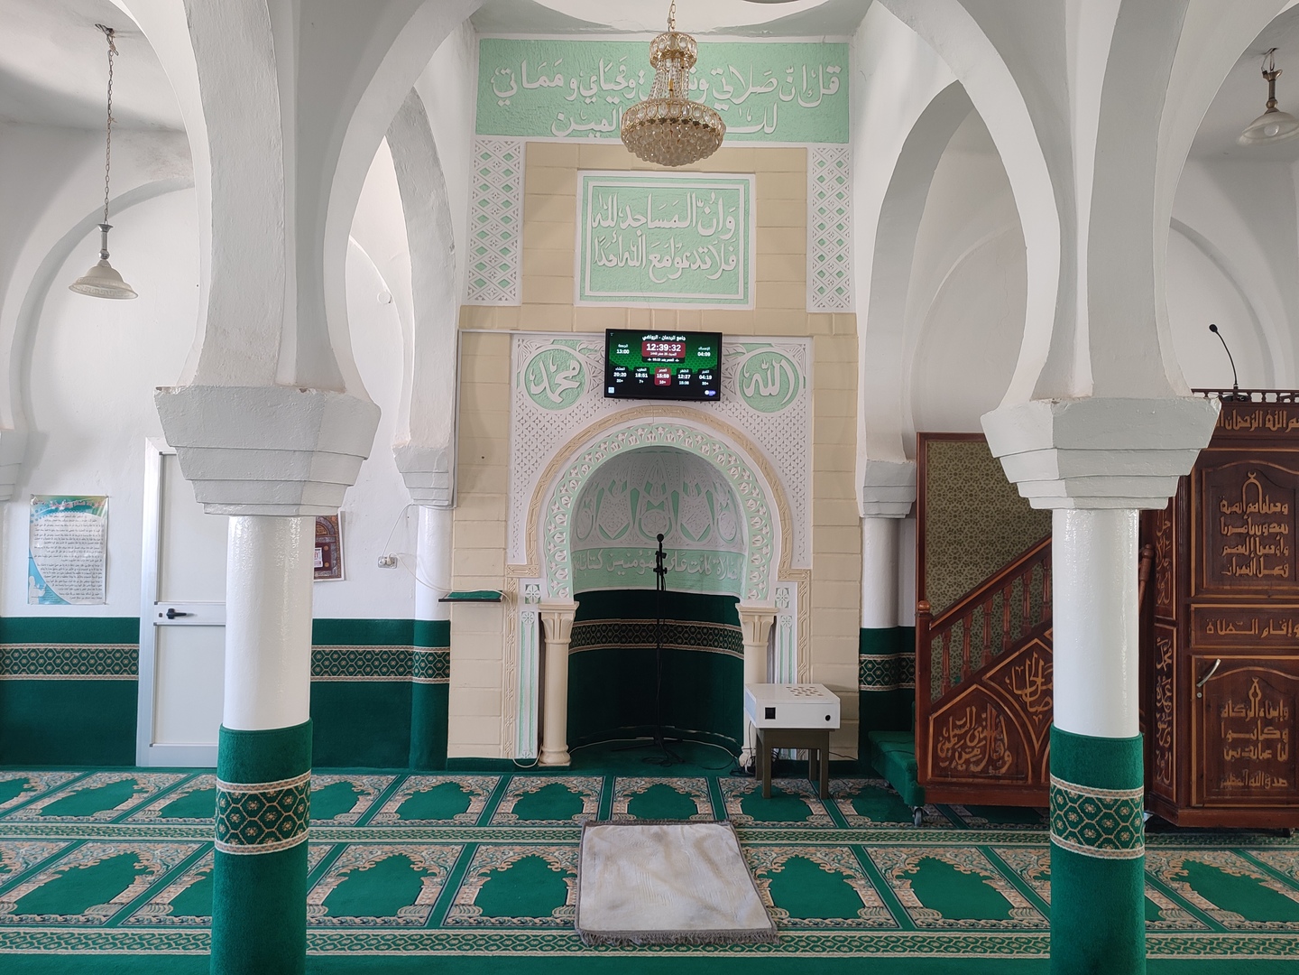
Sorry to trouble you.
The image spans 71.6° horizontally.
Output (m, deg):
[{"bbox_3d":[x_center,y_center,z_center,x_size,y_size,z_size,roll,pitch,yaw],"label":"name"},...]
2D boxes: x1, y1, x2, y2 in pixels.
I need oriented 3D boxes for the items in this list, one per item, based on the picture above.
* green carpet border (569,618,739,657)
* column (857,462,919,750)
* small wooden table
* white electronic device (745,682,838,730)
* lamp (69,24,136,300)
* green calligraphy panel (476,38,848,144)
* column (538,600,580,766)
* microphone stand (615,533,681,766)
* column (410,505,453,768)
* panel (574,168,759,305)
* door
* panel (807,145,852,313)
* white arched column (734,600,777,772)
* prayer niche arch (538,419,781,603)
[{"bbox_3d":[0.049,1.069,6.307,1.210,0.225,0.520,1,-1,-1],"label":"green carpet border"},{"bbox_3d":[1.508,0.832,5.699,0.380,2.010,0.270,1,-1,-1],"label":"column"},{"bbox_3d":[0.857,1.602,5.418,0.410,0.404,0.420,1,-2,-1],"label":"small wooden table"},{"bbox_3d":[0.835,1.286,5.315,0.479,0.166,0.424,1,-1,-2],"label":"white electronic device"},{"bbox_3d":[-2.683,-1.610,4.445,0.295,1.320,0.295,1,-1,-1],"label":"lamp"},{"bbox_3d":[0.096,-2.579,5.886,2.414,0.652,0.040,1,-2,-1],"label":"green calligraphy panel"},{"bbox_3d":[-0.574,1.236,5.785,0.242,1.033,0.230,1,-2,-1],"label":"column"},{"bbox_3d":[0.004,1.077,6.336,0.460,1.515,0.550,1,-1,-1],"label":"microphone stand"},{"bbox_3d":[-1.373,0.947,5.813,0.243,1.662,0.230,1,-2,-1],"label":"column"},{"bbox_3d":[0.108,-1.601,5.861,1.157,0.885,0.040,1,-2,-1],"label":"panel"},{"bbox_3d":[-2.788,0.739,5.764,0.920,2.090,0.090,1,-1,-1],"label":"door"},{"bbox_3d":[1.178,-1.675,5.880,0.305,1.091,0.040,1,-2,-1],"label":"panel"},{"bbox_3d":[0.676,1.257,5.805,0.241,1.017,0.230,1,-2,-1],"label":"white arched column"},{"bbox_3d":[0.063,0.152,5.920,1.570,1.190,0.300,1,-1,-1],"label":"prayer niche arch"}]

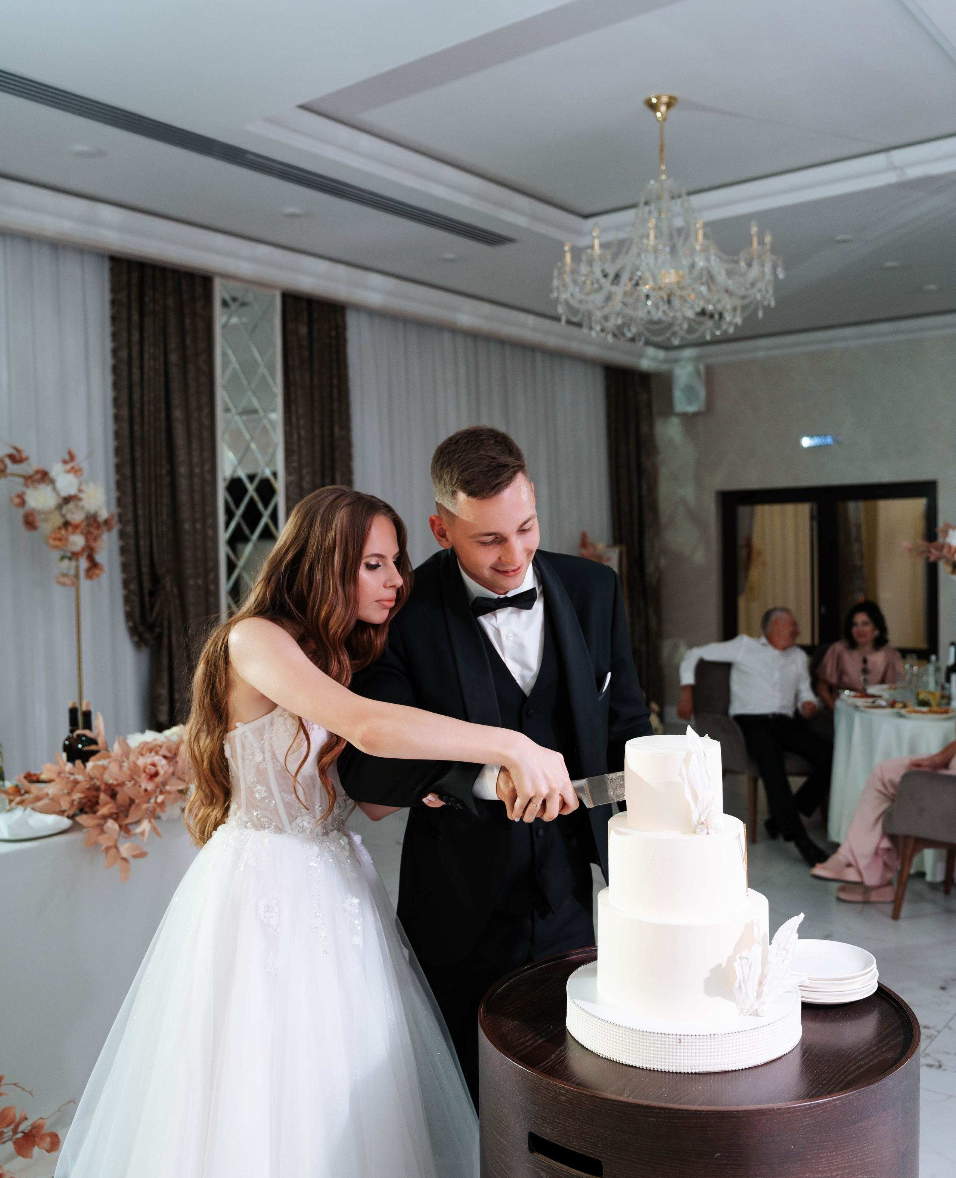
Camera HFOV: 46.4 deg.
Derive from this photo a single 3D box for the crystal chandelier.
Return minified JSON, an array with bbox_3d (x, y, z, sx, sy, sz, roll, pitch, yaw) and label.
[{"bbox_3d":[0.715,-1.438,4.321,0.900,0.930,0.900,-1,3,0],"label":"crystal chandelier"}]

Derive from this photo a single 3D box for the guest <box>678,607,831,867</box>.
[{"bbox_3d":[1.550,0.710,5.980,0.620,1.200,0.860,-2,3,-19],"label":"guest"}]

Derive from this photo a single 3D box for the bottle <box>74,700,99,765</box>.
[{"bbox_3d":[-1.290,0.543,3.700,0.075,0.320,0.075,-2,3,-18],"label":"bottle"}]

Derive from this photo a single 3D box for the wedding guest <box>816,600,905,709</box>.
[{"bbox_3d":[2.238,0.679,6.450,0.530,1.200,0.720,-1,3,4],"label":"wedding guest"}]

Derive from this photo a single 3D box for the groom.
[{"bbox_3d":[0.045,0.613,2.040,0.600,1.790,0.480,-2,3,-19],"label":"groom"}]

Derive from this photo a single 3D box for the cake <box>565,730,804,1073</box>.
[{"bbox_3d":[0.319,0.449,1.770,0.370,0.475,0.370,-1,3,-10],"label":"cake"}]

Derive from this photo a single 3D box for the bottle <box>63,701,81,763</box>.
[{"bbox_3d":[-1.363,0.541,3.770,0.075,0.320,0.075,-2,3,-18],"label":"bottle"}]

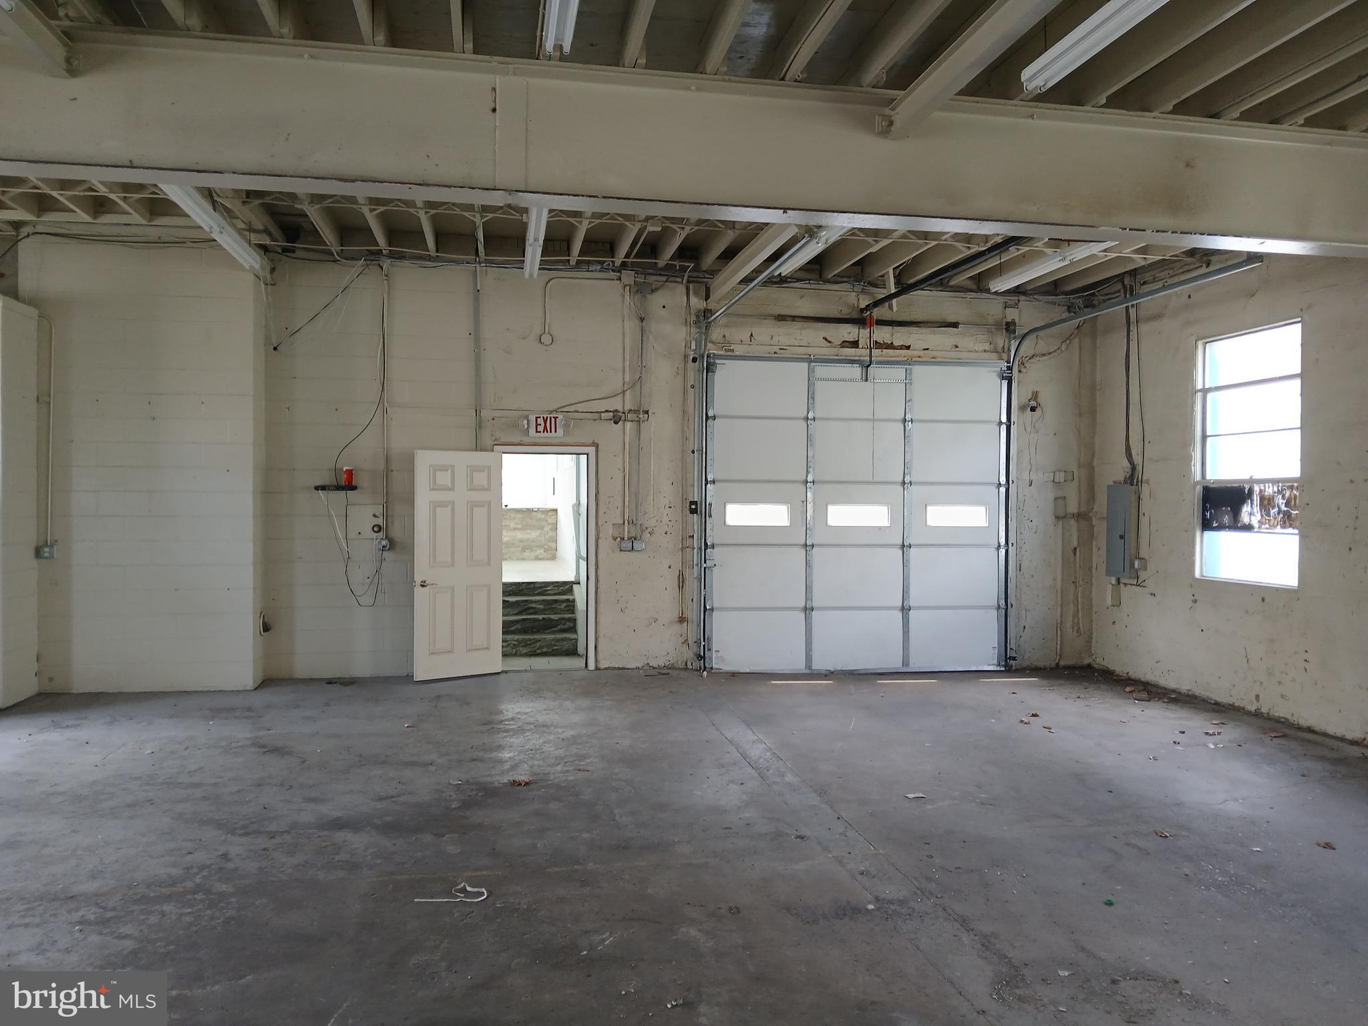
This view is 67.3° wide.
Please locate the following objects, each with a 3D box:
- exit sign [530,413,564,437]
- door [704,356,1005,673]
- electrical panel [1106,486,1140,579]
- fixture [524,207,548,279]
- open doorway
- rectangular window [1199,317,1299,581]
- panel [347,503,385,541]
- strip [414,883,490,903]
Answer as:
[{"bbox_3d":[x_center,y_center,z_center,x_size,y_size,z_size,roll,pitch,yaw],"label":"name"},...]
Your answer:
[{"bbox_3d":[-1.258,-0.796,9.430,0.315,0.205,0.070,0,1,-10],"label":"exit sign"},{"bbox_3d":[1.701,0.015,10.030,3.050,3.030,0.080,0,1,-10],"label":"door"},{"bbox_3d":[4.221,0.179,9.892,0.100,0.880,0.375,0,1,-10],"label":"electrical panel"},{"bbox_3d":[-1.160,-2.165,8.100,0.130,0.100,2.440,0,1,-10],"label":"fixture"},{"bbox_3d":[-1.277,0.425,9.500,0.900,2.070,0.140,0,1,-10],"label":"open doorway"},{"bbox_3d":[4.570,-0.456,8.360,0.110,2.050,1.150,0,1,-10],"label":"rectangular window"},{"bbox_3d":[-2.847,0.081,9.190,0.330,0.330,0.050,0,1,-10],"label":"panel"},{"bbox_3d":[-0.952,1.551,4.200,0.285,0.025,0.180,0,1,0],"label":"strip"}]

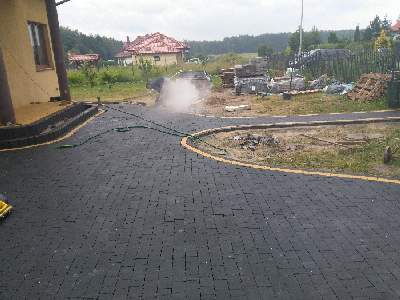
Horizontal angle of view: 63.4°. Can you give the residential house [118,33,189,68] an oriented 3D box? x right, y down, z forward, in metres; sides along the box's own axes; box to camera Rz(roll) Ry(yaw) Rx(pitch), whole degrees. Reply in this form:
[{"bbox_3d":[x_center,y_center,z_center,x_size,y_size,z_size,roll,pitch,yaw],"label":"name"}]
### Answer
[{"bbox_3d":[-8.426,-17.874,57.212,12.500,6.300,11.000,-3,16,-4],"label":"residential house"}]

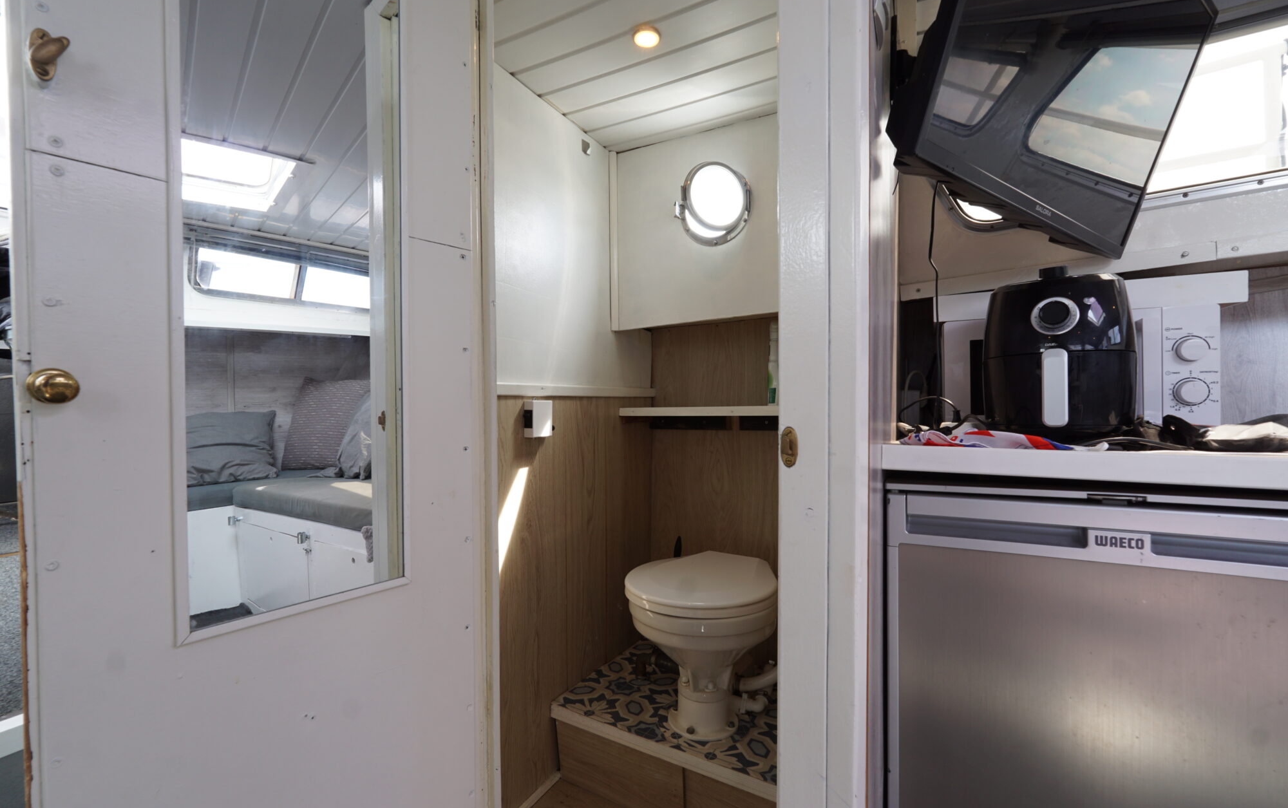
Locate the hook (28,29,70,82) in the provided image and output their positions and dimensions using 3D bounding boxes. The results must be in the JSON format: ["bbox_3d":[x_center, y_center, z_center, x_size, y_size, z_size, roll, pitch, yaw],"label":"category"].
[{"bbox_3d":[-0.569,-0.334,0.513,0.032,0.053,0.027,0,1,39],"label":"hook"}]

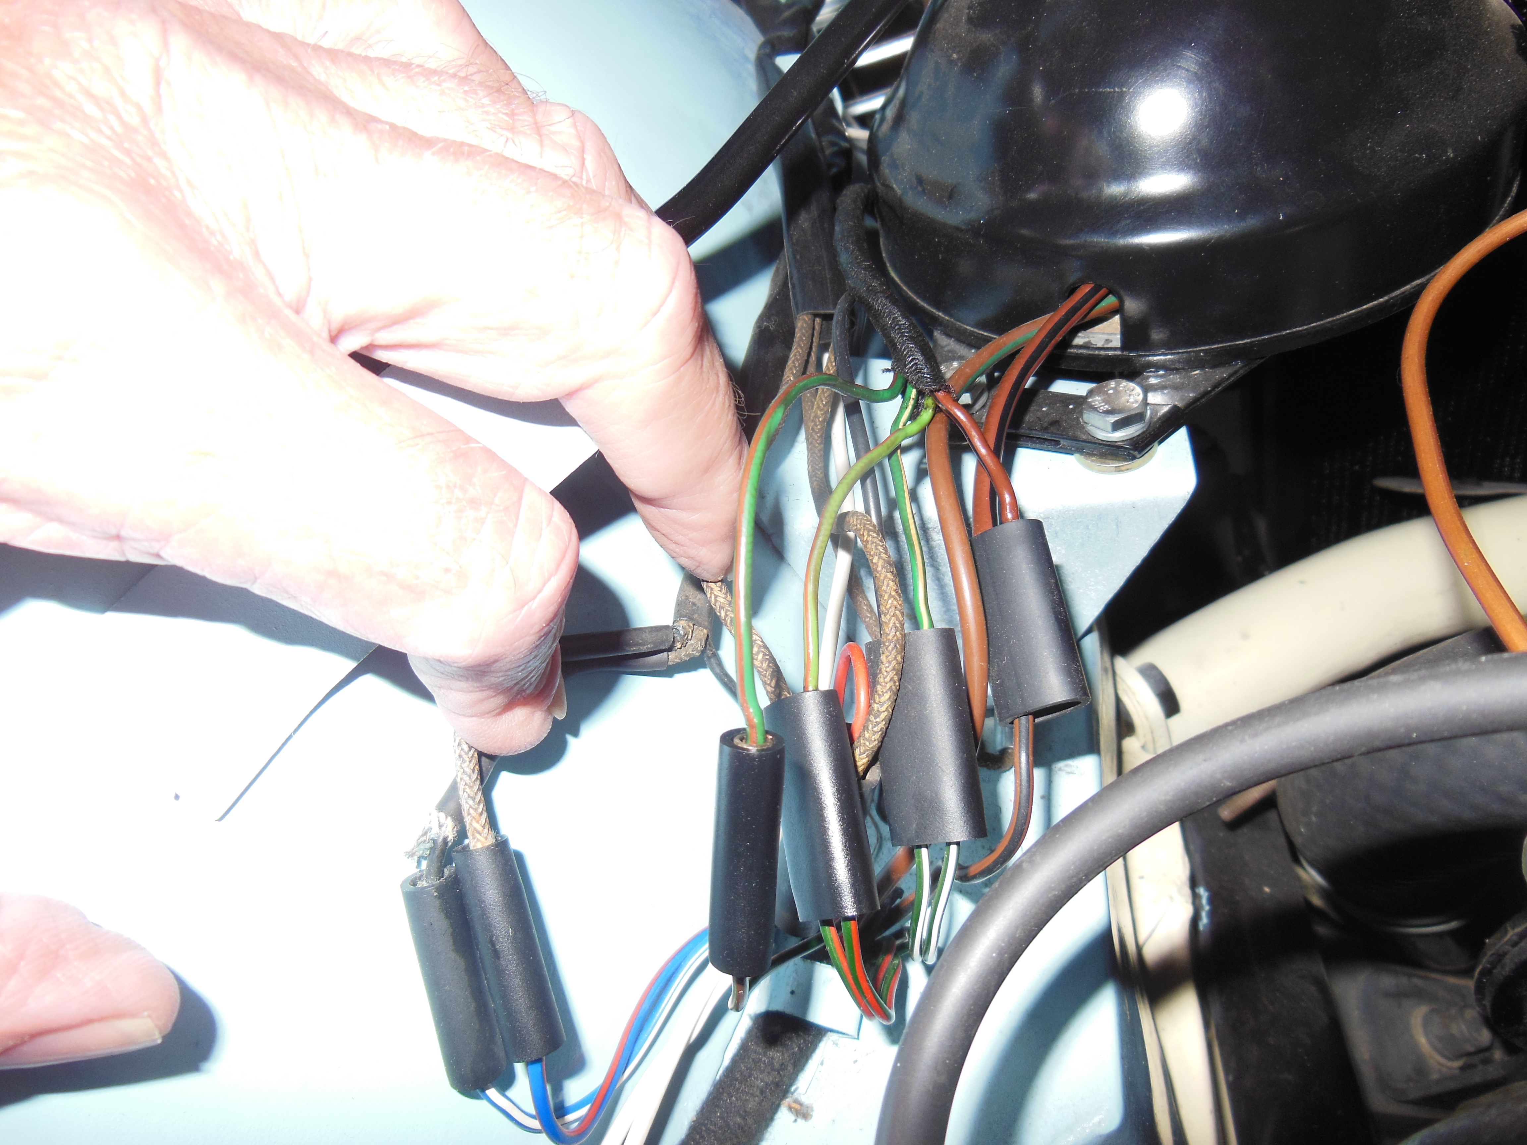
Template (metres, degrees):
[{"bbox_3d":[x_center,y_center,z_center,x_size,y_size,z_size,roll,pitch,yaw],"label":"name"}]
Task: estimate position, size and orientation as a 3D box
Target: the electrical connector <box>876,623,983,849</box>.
[{"bbox_3d":[0.026,0.026,0.176,0.009,0.015,0.033,16,62,-48],"label":"electrical connector"}]

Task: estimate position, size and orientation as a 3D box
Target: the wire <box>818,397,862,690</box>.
[{"bbox_3d":[0.012,-0.006,0.186,0.005,0.003,0.057,7,63,-9],"label":"wire"}]

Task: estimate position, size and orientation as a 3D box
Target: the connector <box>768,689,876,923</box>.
[{"bbox_3d":[0.009,0.036,0.170,0.009,0.015,0.033,5,68,-44],"label":"connector"}]

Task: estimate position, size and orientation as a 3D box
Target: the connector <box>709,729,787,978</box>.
[{"bbox_3d":[-0.003,0.041,0.159,0.009,0.035,0.009,2,7,0],"label":"connector"}]

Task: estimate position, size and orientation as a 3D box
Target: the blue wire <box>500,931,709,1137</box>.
[{"bbox_3d":[-0.023,0.074,0.169,0.042,0.004,0.013,-31,72,-5],"label":"blue wire"}]

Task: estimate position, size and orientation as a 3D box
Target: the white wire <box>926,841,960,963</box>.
[{"bbox_3d":[0.027,0.050,0.168,0.003,0.004,0.021,12,87,17],"label":"white wire"}]

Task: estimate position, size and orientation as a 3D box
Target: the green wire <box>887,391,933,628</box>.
[{"bbox_3d":[0.025,-0.012,0.190,0.007,0.003,0.046,5,68,-11],"label":"green wire"}]

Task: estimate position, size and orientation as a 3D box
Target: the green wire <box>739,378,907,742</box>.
[{"bbox_3d":[0.008,-0.004,0.174,0.029,0.015,0.063,12,66,-20],"label":"green wire"}]

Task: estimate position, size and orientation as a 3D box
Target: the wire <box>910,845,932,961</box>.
[{"bbox_3d":[0.024,0.050,0.168,0.003,0.004,0.019,5,87,-3],"label":"wire"}]

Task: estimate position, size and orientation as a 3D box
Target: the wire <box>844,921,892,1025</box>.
[{"bbox_3d":[0.016,0.060,0.164,0.003,0.018,0.008,-20,12,19],"label":"wire"}]

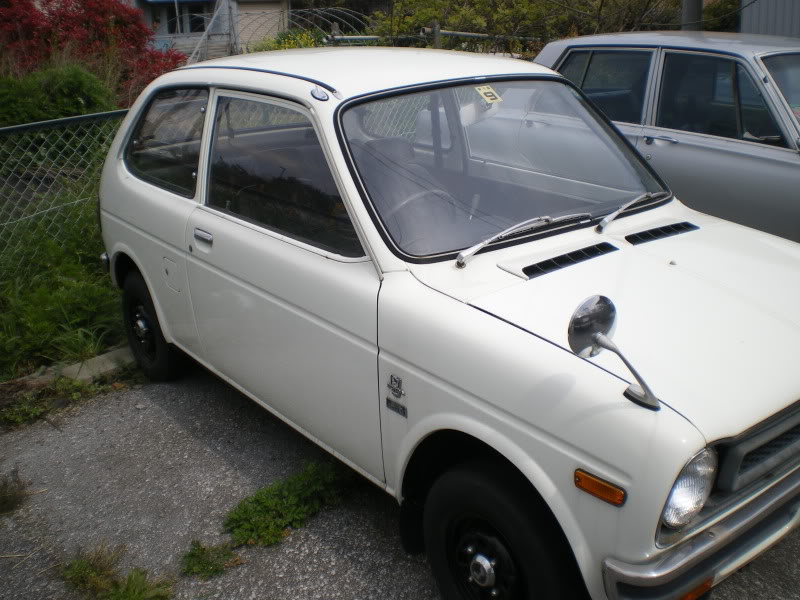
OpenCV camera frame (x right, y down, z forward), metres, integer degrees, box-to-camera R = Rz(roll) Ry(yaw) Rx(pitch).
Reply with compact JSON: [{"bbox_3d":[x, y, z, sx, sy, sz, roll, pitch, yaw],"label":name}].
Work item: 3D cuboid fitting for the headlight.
[{"bbox_3d":[0.590,0.384,1.698,0.170,0.170,0.075,-14,24,-33],"label":"headlight"}]

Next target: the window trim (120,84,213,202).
[{"bbox_3d":[-0.884,-0.622,3.092,0.070,0.390,0.690,5,12,-38],"label":"window trim"}]

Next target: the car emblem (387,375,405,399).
[{"bbox_3d":[-0.013,0.218,2.075,0.010,0.062,0.068,-16,25,-36],"label":"car emblem"}]

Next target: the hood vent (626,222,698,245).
[{"bbox_3d":[0.746,-0.187,2.349,0.330,0.025,0.055,-16,32,-36],"label":"hood vent"}]

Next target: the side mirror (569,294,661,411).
[{"bbox_3d":[0.416,0.099,1.605,0.150,0.210,0.180,-16,25,-36],"label":"side mirror"}]

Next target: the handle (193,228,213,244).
[{"bbox_3d":[-0.656,-0.208,2.777,0.030,0.040,0.128,-13,23,-37],"label":"handle"}]

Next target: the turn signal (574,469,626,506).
[{"bbox_3d":[0.386,0.364,1.612,0.022,0.042,0.118,-18,26,-40],"label":"turn signal"}]

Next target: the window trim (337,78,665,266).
[{"bbox_3d":[0.340,-0.428,2.458,1.150,0.100,0.600,-16,67,-36],"label":"window trim"}]

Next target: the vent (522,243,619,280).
[{"bbox_3d":[0.434,-0.099,2.115,0.330,0.025,0.055,-16,32,-36],"label":"vent"}]

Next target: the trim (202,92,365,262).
[{"bbox_3d":[-0.371,-0.396,2.474,0.060,0.410,1.040,4,13,-41],"label":"trim"}]

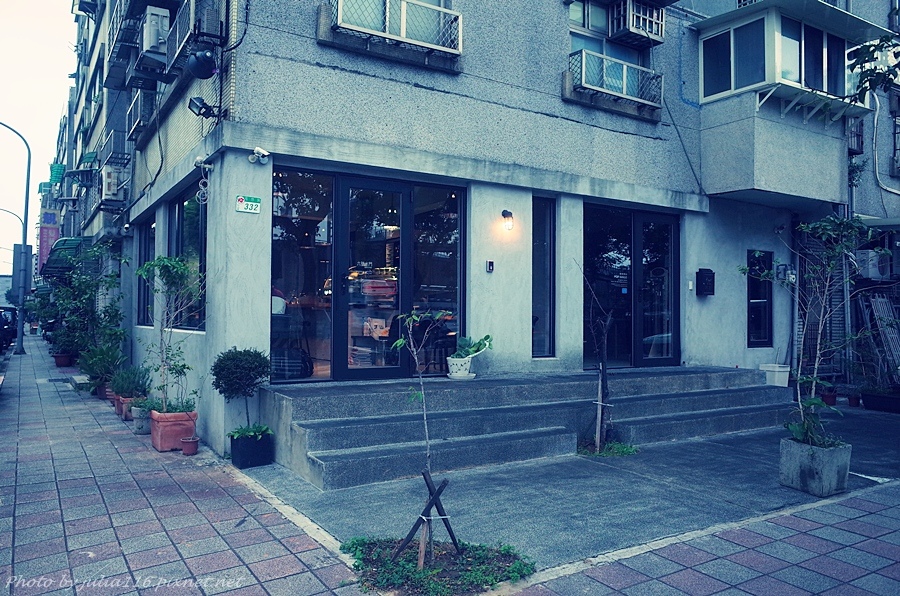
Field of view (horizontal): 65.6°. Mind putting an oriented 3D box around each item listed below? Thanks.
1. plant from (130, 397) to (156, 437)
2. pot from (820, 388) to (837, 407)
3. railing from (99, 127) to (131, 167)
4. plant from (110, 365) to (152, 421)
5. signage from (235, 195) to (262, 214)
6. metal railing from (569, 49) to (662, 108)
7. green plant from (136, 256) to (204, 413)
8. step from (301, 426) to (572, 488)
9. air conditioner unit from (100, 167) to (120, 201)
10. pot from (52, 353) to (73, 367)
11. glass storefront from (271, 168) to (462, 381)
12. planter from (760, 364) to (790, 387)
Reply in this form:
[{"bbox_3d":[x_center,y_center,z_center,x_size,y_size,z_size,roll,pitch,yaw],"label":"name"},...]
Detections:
[{"bbox_3d":[-3.732,1.425,8.483,0.300,0.441,0.300,1,-2,-32],"label":"plant"},{"bbox_3d":[6.232,1.638,11.500,0.260,0.280,0.260,0,-2,28],"label":"pot"},{"bbox_3d":[-7.321,-3.167,15.241,0.360,0.460,2.450,1,-2,-32],"label":"railing"},{"bbox_3d":[-4.436,1.307,9.748,0.560,0.740,0.520,1,-2,-32],"label":"plant"},{"bbox_3d":[-2.072,-0.957,7.197,0.252,0.166,0.020,1,-2,-32],"label":"signage"},{"bbox_3d":[2.477,-3.210,10.303,1.620,0.500,0.300,1,-2,-32],"label":"metal railing"},{"bbox_3d":[-3.041,0.397,7.600,0.700,1.640,0.580,1,-2,-22],"label":"green plant"},{"bbox_3d":[0.038,1.492,6.597,2.750,0.239,0.392,1,-2,-32],"label":"step"},{"bbox_3d":[-6.182,-2.025,12.681,0.280,0.580,0.780,1,-2,-32],"label":"air conditioner unit"},{"bbox_3d":[-9.716,1.543,17.585,0.507,0.348,0.507,1,-1,-31],"label":"pot"},{"bbox_3d":[-0.853,-0.232,8.171,2.477,2.363,0.116,1,-1,-31],"label":"glass storefront"},{"bbox_3d":[4.593,1.085,9.874,0.275,0.312,0.275,1,-1,-31],"label":"planter"}]

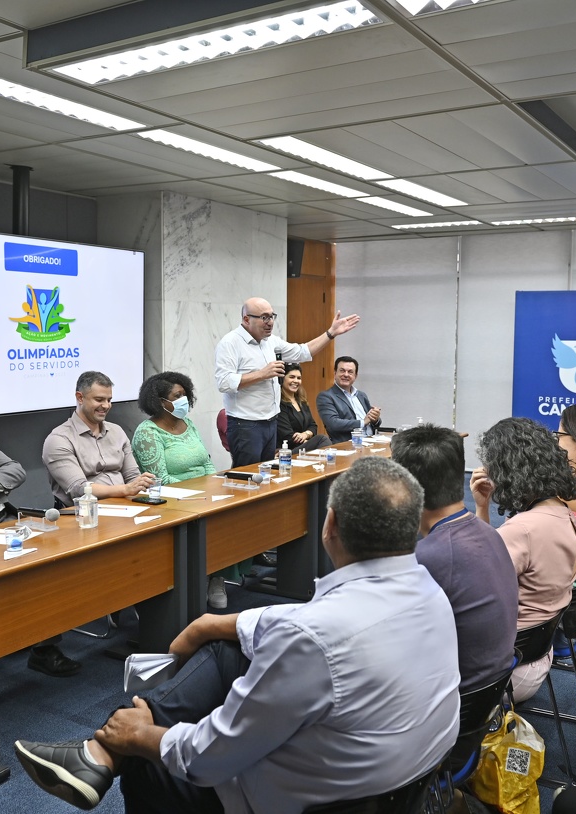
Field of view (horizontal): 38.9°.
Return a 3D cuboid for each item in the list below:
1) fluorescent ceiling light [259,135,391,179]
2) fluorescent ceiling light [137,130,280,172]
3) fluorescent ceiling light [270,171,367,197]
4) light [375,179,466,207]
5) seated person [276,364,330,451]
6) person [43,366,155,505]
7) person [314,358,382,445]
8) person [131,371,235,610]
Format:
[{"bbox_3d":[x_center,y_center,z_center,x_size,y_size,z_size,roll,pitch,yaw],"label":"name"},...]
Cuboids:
[{"bbox_3d":[0.228,-1.313,4.285,0.190,0.060,1.180,4,7,32],"label":"fluorescent ceiling light"},{"bbox_3d":[-0.408,-1.452,4.562,0.220,0.080,1.190,4,7,32],"label":"fluorescent ceiling light"},{"bbox_3d":[0.243,-1.569,5.706,0.190,0.060,1.180,4,7,32],"label":"fluorescent ceiling light"},{"bbox_3d":[0.892,-1.412,5.340,0.190,0.060,1.180,4,7,32],"label":"light"},{"bbox_3d":[0.174,0.327,6.434,0.850,1.310,0.500,6,8,42],"label":"seated person"},{"bbox_3d":[-0.911,0.496,4.399,0.800,1.360,0.550,5,7,38],"label":"person"},{"bbox_3d":[0.682,0.258,6.931,0.820,1.360,0.580,5,7,38],"label":"person"},{"bbox_3d":[-0.645,0.451,4.857,0.800,1.300,0.510,5,7,40],"label":"person"}]

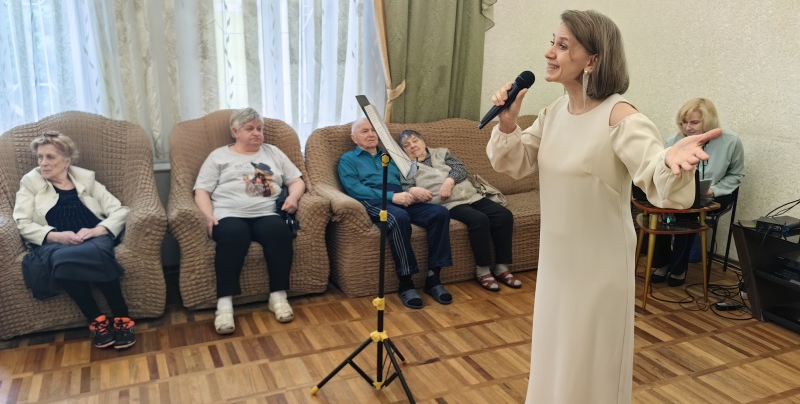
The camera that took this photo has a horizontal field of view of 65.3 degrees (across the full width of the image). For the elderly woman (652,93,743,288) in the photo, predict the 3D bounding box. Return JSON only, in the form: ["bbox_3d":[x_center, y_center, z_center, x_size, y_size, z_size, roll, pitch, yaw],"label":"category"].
[{"bbox_3d":[2.047,-0.080,4.312,0.528,1.238,0.619,13,18,39],"label":"elderly woman"}]

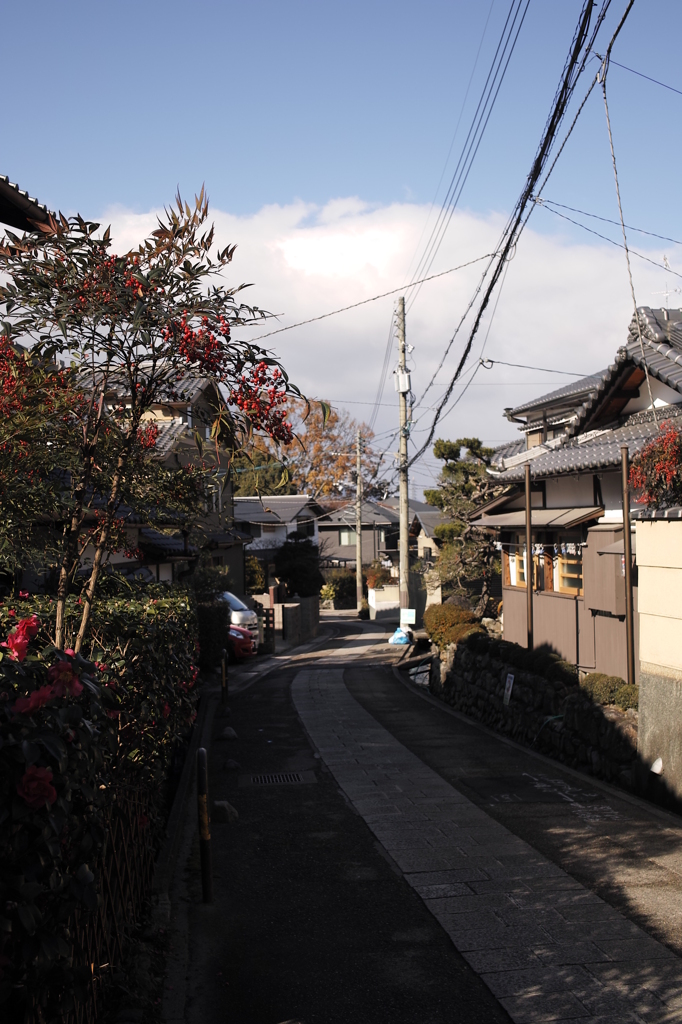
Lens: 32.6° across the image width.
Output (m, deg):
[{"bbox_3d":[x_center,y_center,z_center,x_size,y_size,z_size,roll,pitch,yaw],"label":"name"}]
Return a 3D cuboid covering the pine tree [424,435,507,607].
[{"bbox_3d":[2.584,0.278,24.000,1.750,3.650,1.750,-1,-1,-10],"label":"pine tree"}]

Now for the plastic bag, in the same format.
[{"bbox_3d":[1.862,3.898,36.800,0.660,0.540,0.540,-1,-1,0],"label":"plastic bag"}]

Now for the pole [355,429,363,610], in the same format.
[{"bbox_3d":[1.031,0.530,65.000,0.340,10.300,0.340,-1,-1,0],"label":"pole"}]

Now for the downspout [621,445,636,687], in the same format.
[{"bbox_3d":[3.443,0.654,14.000,0.085,2.930,0.085,-1,-1,-11],"label":"downspout"}]

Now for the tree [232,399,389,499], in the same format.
[{"bbox_3d":[-2.227,-1.019,88.000,11.000,14.000,10.500,-1,-1,0],"label":"tree"}]

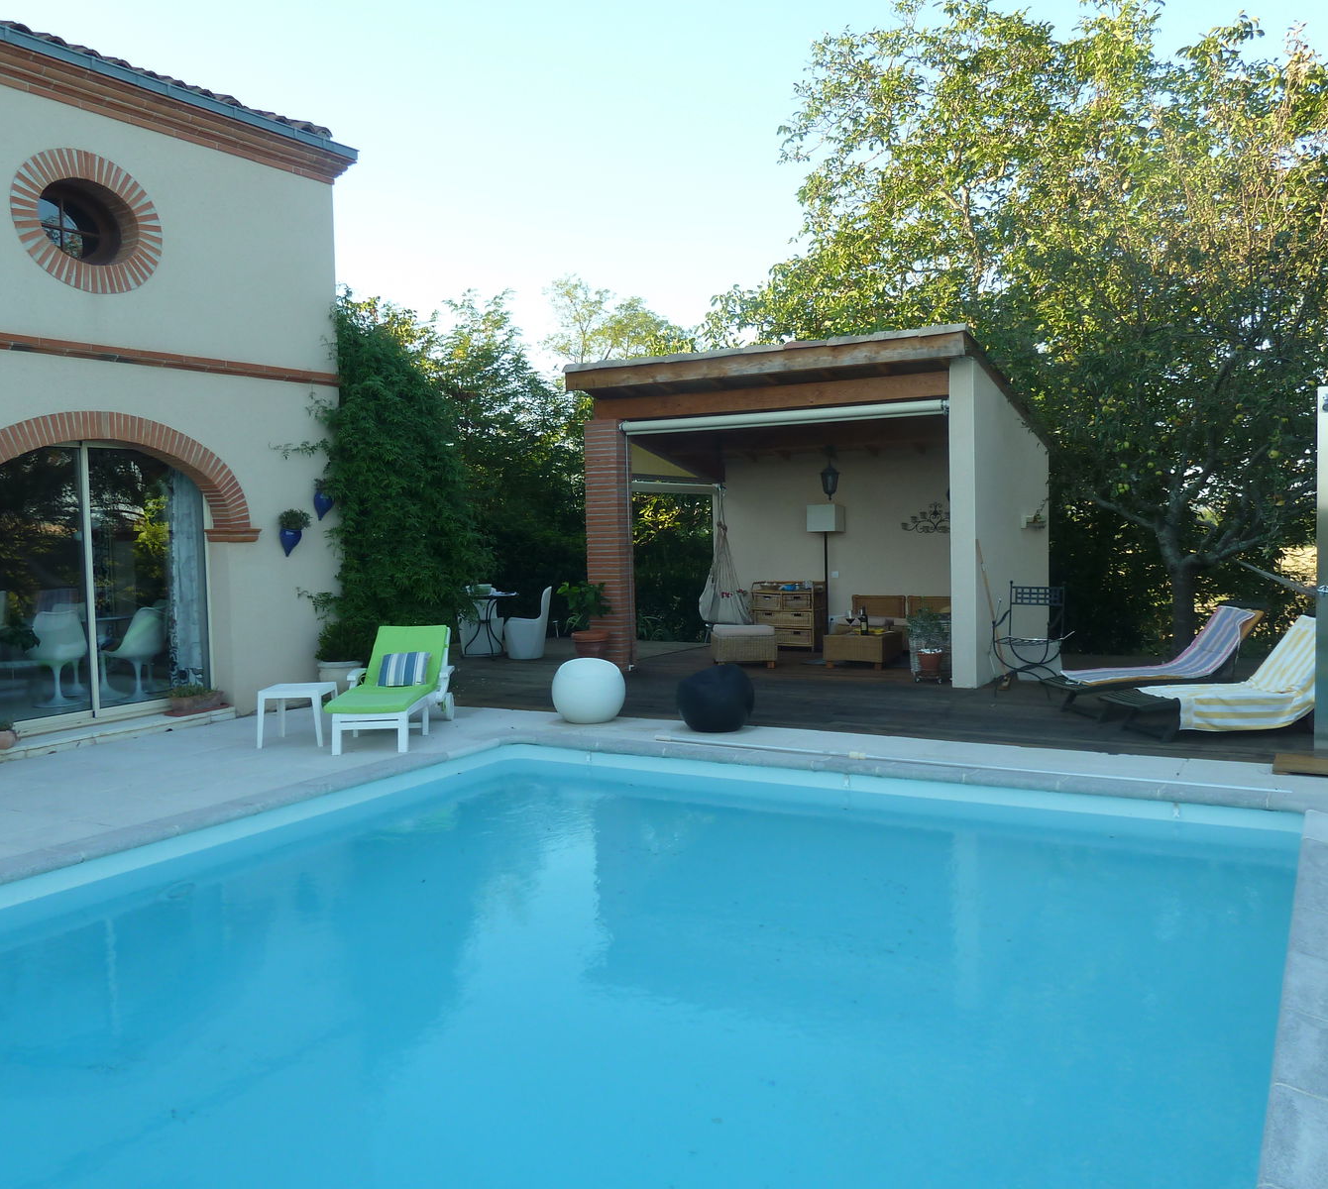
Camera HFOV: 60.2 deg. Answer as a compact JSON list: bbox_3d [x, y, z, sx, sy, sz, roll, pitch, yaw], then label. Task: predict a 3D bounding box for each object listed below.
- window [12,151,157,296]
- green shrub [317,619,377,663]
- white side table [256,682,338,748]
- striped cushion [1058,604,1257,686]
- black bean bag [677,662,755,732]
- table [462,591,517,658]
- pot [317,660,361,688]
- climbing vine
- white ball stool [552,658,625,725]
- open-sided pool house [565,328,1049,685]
[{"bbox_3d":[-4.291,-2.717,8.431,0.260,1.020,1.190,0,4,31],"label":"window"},{"bbox_3d":[-2.879,0.427,10.375,0.520,0.400,0.520,1,4,33],"label":"green shrub"},{"bbox_3d":[-2.753,0.907,8.614,0.470,0.410,0.470,-2,3,0],"label":"white side table"},{"bbox_3d":[3.728,0.376,8.678,1.290,0.500,0.580,-2,4,-4],"label":"striped cushion"},{"bbox_3d":[0.388,0.767,8.694,0.589,0.514,0.589,-3,4,-30],"label":"black bean bag"},{"bbox_3d":[-2.110,0.370,13.598,0.700,0.730,0.700,-2,4,0],"label":"table"},{"bbox_3d":[-2.843,0.785,10.096,0.390,0.370,0.390,-2,4,0],"label":"pot"},{"bbox_3d":[-2.658,-1.085,10.773,1.200,3.500,1.650,0,4,31],"label":"climbing vine"},{"bbox_3d":[-0.595,0.767,9.110,0.575,0.485,0.575,-2,4,-4],"label":"white ball stool"},{"bbox_3d":[1.745,-0.885,12.786,4.256,3.282,3.628,0,4,29],"label":"open-sided pool house"}]

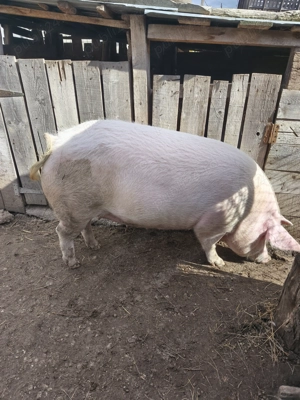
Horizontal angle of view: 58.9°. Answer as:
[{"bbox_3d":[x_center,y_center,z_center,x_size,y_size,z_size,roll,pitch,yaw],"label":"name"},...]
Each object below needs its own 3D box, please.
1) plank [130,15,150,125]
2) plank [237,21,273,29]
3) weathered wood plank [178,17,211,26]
[{"bbox_3d":[-0.046,-0.476,2.065,0.100,1.580,0.100,1,30,6],"label":"plank"},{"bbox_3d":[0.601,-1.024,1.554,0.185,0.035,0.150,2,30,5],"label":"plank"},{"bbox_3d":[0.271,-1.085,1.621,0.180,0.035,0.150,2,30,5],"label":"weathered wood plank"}]

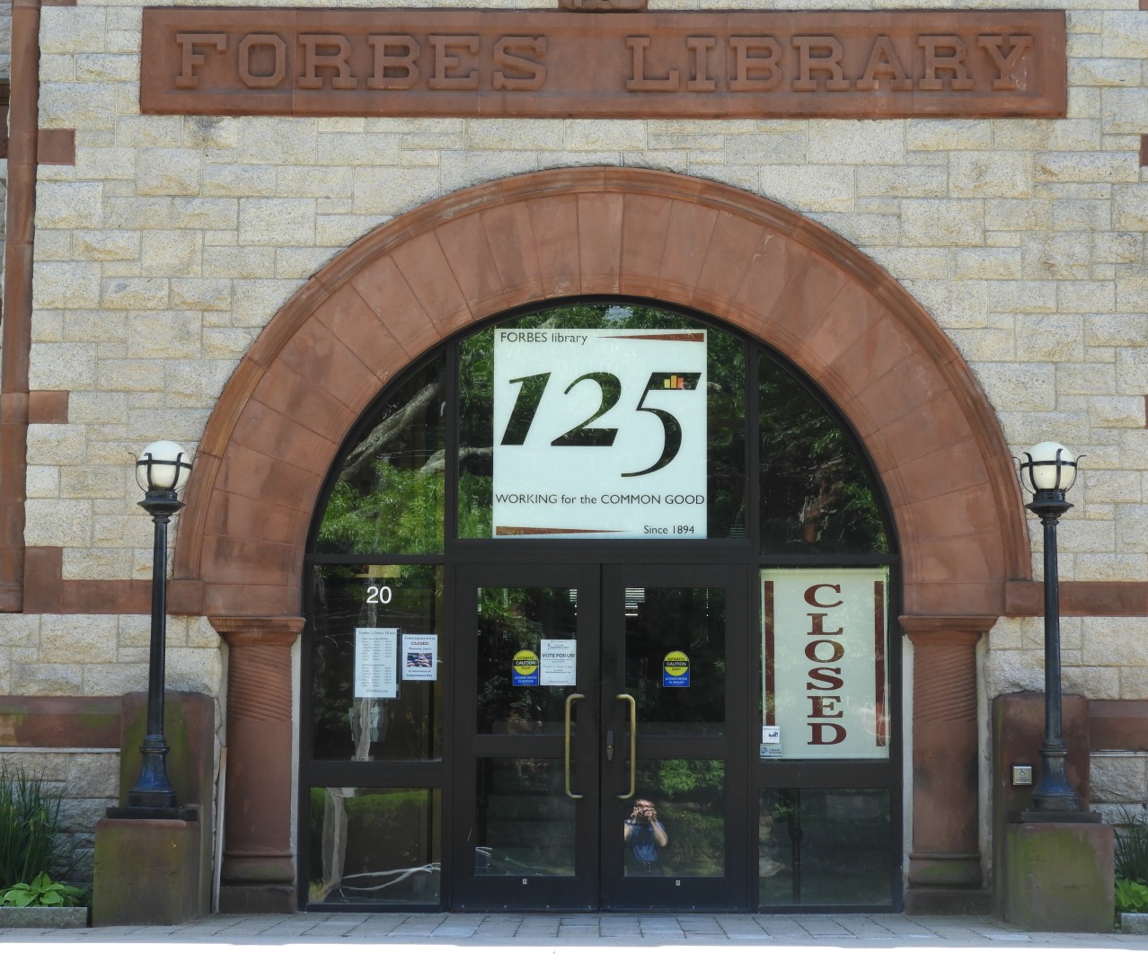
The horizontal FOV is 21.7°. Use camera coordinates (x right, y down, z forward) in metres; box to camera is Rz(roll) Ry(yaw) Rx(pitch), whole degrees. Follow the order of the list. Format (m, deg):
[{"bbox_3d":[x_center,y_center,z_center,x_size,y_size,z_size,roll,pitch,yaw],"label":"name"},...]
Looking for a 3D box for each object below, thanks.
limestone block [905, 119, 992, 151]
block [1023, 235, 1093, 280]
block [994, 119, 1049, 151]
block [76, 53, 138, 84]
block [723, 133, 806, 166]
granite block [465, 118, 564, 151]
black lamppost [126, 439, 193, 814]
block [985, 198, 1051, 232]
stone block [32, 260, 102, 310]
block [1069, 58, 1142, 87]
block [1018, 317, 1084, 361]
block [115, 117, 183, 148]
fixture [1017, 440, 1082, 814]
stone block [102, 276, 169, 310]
[{"bbox_3d":[2.279,-2.119,18.242,0.521,0.200,0.160,0,-6,1],"label":"limestone block"},{"bbox_3d":[2.924,-1.367,18.162,0.410,0.281,0.200,0,-6,1],"label":"block"},{"bbox_3d":[2.732,-2.130,18.399,0.334,0.199,0.200,0,-7,0],"label":"block"},{"bbox_3d":[-2.854,-2.540,18.361,0.378,0.190,0.200,0,-6,1],"label":"block"},{"bbox_3d":[1.161,-2.034,18.277,0.494,0.197,0.200,0,-6,1],"label":"block"},{"bbox_3d":[-0.359,-2.126,18.274,0.603,0.207,0.160,0,-6,1],"label":"granite block"},{"bbox_3d":[-2.366,0.800,17.092,0.412,2.111,0.412,0,-6,1],"label":"black lamppost"},{"bbox_3d":[2.711,-1.634,18.342,0.407,0.198,0.200,0,-7,0],"label":"block"},{"bbox_3d":[-3.088,-1.205,18.325,0.416,0.300,0.200,0,-7,0],"label":"stone block"},{"bbox_3d":[3.275,-2.529,18.540,0.435,0.185,0.250,0,-7,1],"label":"block"},{"bbox_3d":[2.870,-0.872,18.099,0.407,0.283,0.160,0,-6,1],"label":"block"},{"bbox_3d":[-2.594,-2.142,18.312,0.426,0.195,0.200,0,-6,1],"label":"block"},{"bbox_3d":[2.761,0.821,17.287,0.397,2.165,0.395,0,-6,1],"label":"fixture"},{"bbox_3d":[-2.657,-1.158,18.196,0.411,0.211,0.160,0,-6,1],"label":"stone block"}]

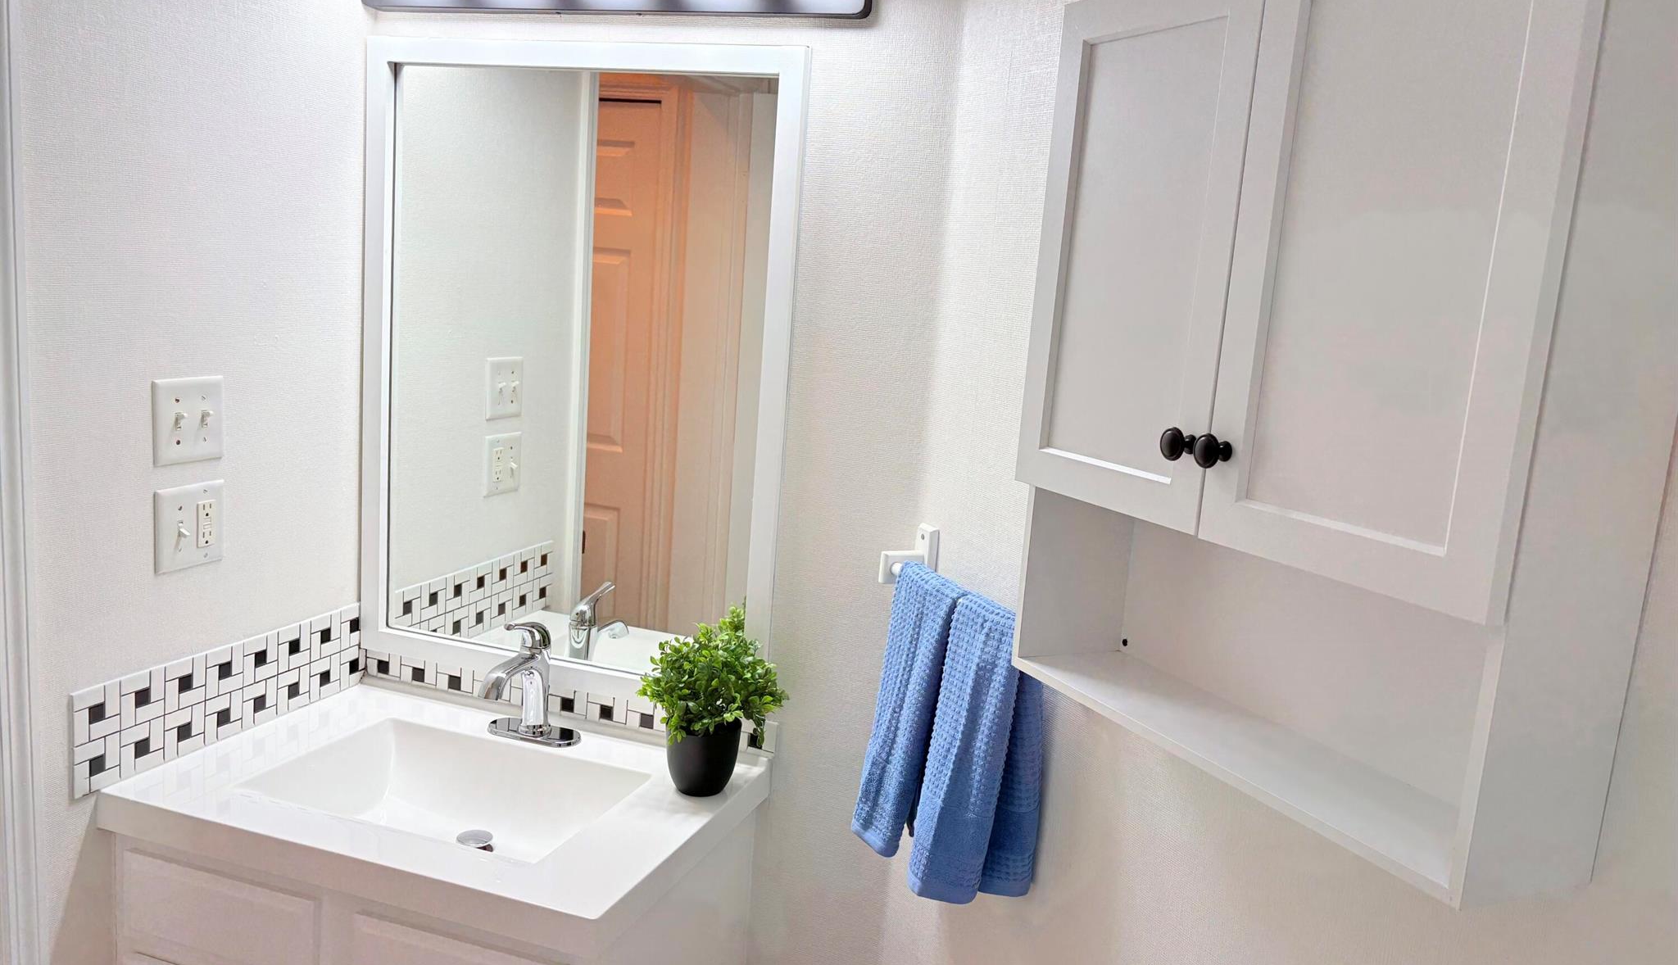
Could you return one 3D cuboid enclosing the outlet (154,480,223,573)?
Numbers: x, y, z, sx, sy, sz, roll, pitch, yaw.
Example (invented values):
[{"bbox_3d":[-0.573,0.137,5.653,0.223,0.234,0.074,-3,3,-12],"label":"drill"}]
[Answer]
[{"bbox_3d":[-0.946,0.066,1.844,0.015,0.120,0.122,7,10,18],"label":"outlet"}]

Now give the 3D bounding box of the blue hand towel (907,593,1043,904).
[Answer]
[{"bbox_3d":[0.181,0.342,1.633,0.082,0.388,0.189,0,10,-26],"label":"blue hand towel"}]

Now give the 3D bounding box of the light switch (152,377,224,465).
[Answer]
[{"bbox_3d":[-0.935,-0.089,1.819,0.015,0.121,0.123,7,10,18],"label":"light switch"}]

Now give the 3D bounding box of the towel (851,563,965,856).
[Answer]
[{"bbox_3d":[0.107,0.325,1.787,0.082,0.393,0.178,0,10,-26],"label":"towel"}]

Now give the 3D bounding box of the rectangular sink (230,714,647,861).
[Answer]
[{"bbox_3d":[-0.577,0.504,1.876,0.488,0.128,0.336,7,10,18],"label":"rectangular sink"}]

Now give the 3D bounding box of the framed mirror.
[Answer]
[{"bbox_3d":[-0.442,-0.172,2.042,0.764,1.037,0.025,7,10,18],"label":"framed mirror"}]

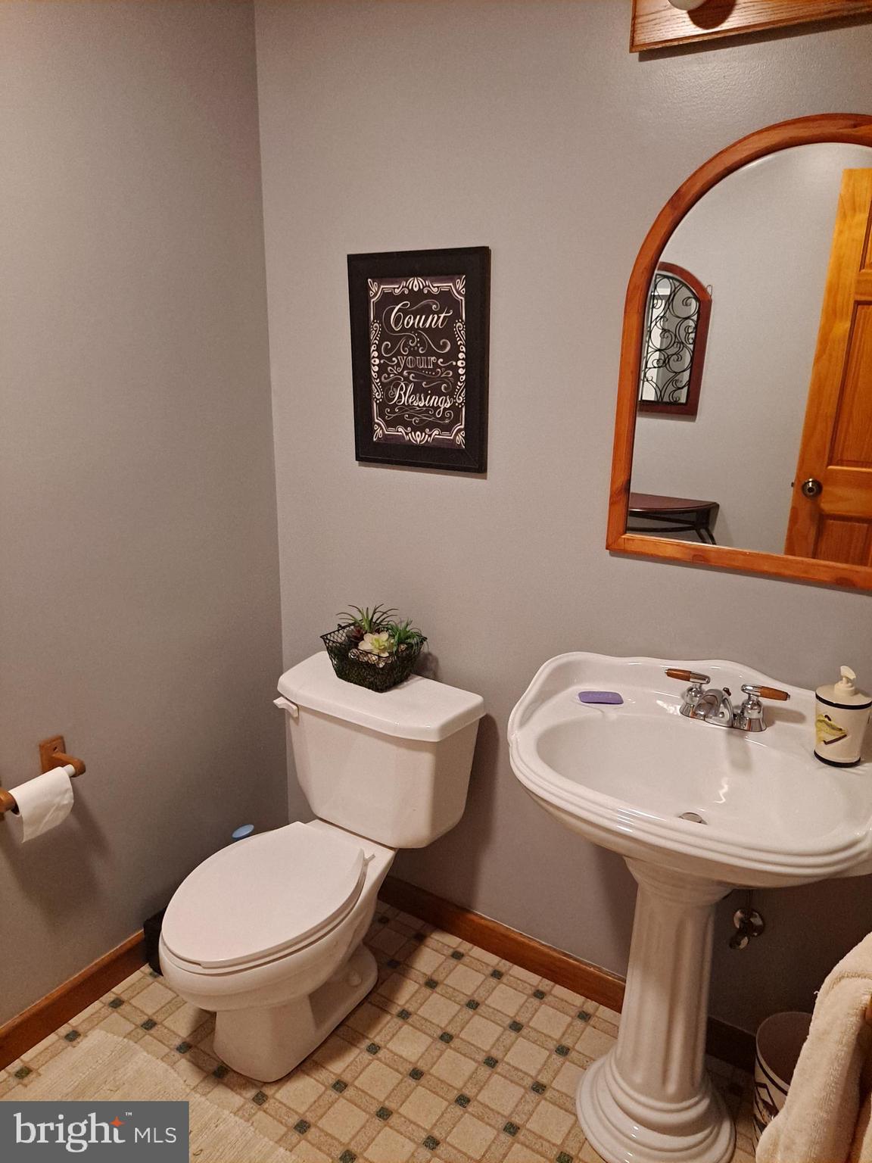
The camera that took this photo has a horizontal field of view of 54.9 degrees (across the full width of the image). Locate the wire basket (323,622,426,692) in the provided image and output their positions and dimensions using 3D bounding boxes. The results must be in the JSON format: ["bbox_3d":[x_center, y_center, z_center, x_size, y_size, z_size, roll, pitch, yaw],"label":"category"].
[{"bbox_3d":[-0.158,0.188,2.048,0.220,0.107,0.141,11,20,32],"label":"wire basket"}]

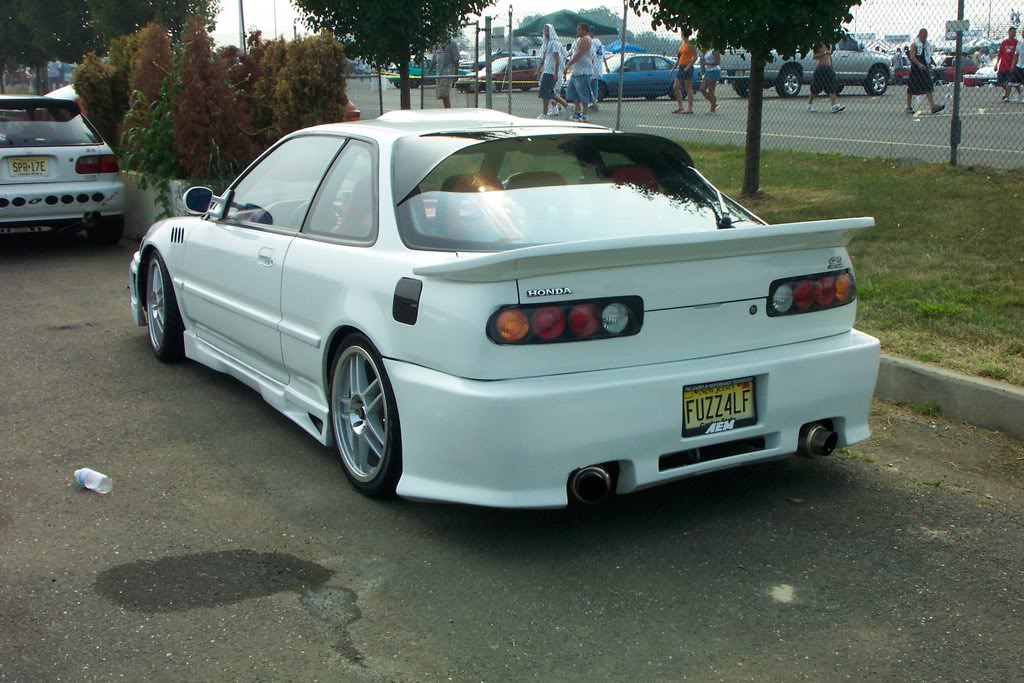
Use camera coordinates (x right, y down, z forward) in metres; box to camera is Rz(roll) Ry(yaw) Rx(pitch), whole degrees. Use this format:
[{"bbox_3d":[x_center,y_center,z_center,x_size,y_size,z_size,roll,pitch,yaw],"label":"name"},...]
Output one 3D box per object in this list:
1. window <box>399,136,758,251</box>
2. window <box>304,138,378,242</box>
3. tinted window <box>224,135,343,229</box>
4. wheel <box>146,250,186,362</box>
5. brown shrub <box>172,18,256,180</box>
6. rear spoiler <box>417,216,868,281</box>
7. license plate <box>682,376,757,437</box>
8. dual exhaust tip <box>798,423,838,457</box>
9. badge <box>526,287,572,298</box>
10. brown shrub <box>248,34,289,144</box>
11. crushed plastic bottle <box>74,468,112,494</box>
[{"bbox_3d":[0.262,-0.494,4.817,1.352,0.179,0.914,-7,33,-30],"label":"window"},{"bbox_3d":[-0.564,-0.543,4.859,0.060,0.388,0.646,22,-2,-32],"label":"window"},{"bbox_3d":[-0.971,-0.653,5.534,0.070,0.437,0.974,19,0,-32],"label":"tinted window"},{"bbox_3d":[-1.727,-0.195,6.871,0.214,0.601,0.601,-6,13,-26],"label":"wheel"},{"bbox_3d":[-2.632,-2.141,11.829,0.746,1.411,0.726,-2,12,-5],"label":"brown shrub"},{"bbox_3d":[0.517,-0.324,4.411,1.610,0.144,0.467,-7,14,-30],"label":"rear spoiler"},{"bbox_3d":[0.667,0.206,4.288,0.309,0.159,0.020,-7,14,-30],"label":"license plate"},{"bbox_3d":[1.048,0.334,4.585,0.119,0.119,0.139,-7,14,-30],"label":"dual exhaust tip"},{"bbox_3d":[0.113,-0.147,4.029,0.164,0.027,0.012,-5,13,-22],"label":"badge"},{"bbox_3d":[-2.335,-2.302,12.823,0.477,1.242,0.497,-2,12,-5],"label":"brown shrub"},{"bbox_3d":[-1.530,0.506,4.868,0.204,0.064,0.066,10,16,40],"label":"crushed plastic bottle"}]

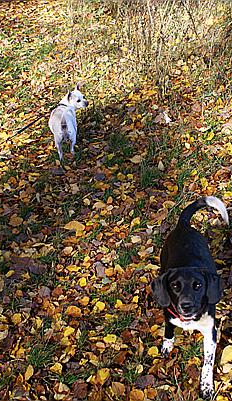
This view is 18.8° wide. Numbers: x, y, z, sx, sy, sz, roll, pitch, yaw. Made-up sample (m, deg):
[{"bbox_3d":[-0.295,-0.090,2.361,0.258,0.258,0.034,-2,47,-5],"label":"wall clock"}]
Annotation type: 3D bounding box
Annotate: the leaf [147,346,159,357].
[{"bbox_3d":[0.131,0.533,2.472,0.039,0.013,0.043,1,24,3],"label":"leaf"}]

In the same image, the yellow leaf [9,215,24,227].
[{"bbox_3d":[-0.491,0.097,3.450,0.071,0.025,0.080,-4,24,-8],"label":"yellow leaf"}]

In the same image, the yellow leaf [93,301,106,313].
[{"bbox_3d":[-0.061,0.393,2.598,0.048,0.014,0.065,-1,27,-1],"label":"yellow leaf"}]

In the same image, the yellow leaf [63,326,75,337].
[{"bbox_3d":[-0.174,0.483,2.583,0.042,0.013,0.047,-2,24,-4],"label":"yellow leaf"}]

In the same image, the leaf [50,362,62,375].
[{"bbox_3d":[-0.202,0.572,2.384,0.039,0.018,0.043,-2,24,-5],"label":"leaf"}]

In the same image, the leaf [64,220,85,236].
[{"bbox_3d":[-0.185,0.125,3.125,0.085,0.014,0.114,-2,27,-3],"label":"leaf"}]

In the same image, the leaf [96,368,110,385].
[{"bbox_3d":[-0.040,0.567,2.257,0.042,0.014,0.057,-1,27,-1],"label":"leaf"}]

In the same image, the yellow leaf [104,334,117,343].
[{"bbox_3d":[-0.020,0.501,2.543,0.044,0.010,0.036,0,24,0],"label":"yellow leaf"}]

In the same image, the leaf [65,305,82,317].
[{"bbox_3d":[-0.156,0.405,2.576,0.062,0.014,0.069,-2,27,-4],"label":"leaf"}]

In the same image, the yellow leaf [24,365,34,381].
[{"bbox_3d":[-0.281,0.558,2.274,0.029,0.014,0.039,-4,27,-8],"label":"yellow leaf"}]

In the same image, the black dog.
[{"bbox_3d":[0.245,0.287,2.312,0.250,0.490,0.580,3,27,7],"label":"black dog"}]

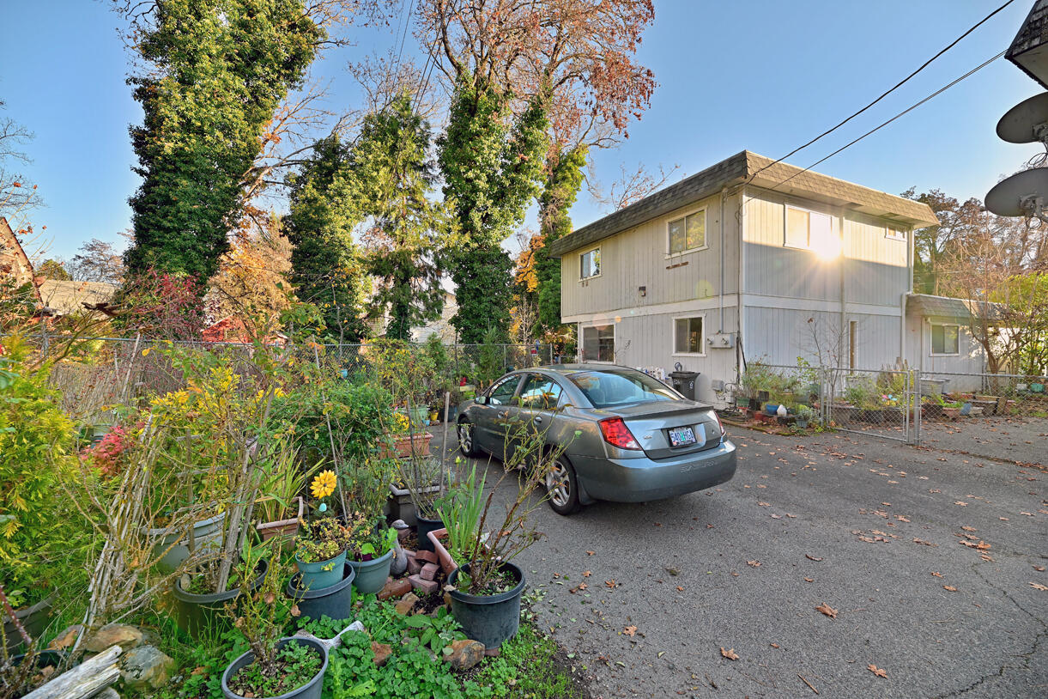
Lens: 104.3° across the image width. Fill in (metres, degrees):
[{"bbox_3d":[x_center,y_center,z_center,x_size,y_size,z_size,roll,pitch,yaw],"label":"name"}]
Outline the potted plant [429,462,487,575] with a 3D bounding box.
[{"bbox_3d":[-0.450,1.108,2.750,0.290,0.760,0.560,0,0,-30],"label":"potted plant"}]

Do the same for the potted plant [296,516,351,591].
[{"bbox_3d":[-1.250,1.250,2.520,0.320,0.410,0.320,0,0,-26],"label":"potted plant"}]

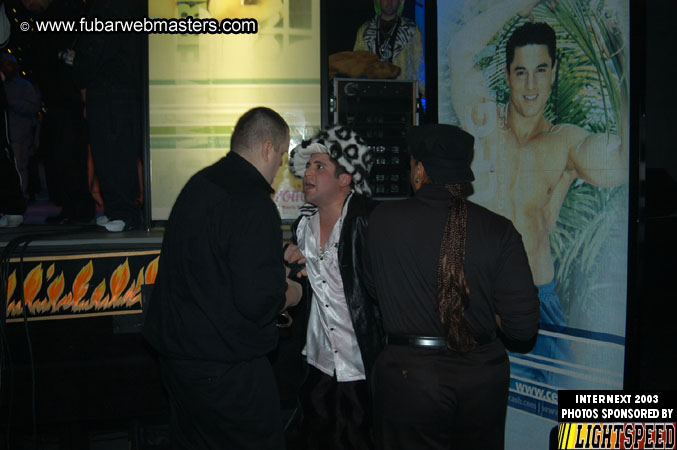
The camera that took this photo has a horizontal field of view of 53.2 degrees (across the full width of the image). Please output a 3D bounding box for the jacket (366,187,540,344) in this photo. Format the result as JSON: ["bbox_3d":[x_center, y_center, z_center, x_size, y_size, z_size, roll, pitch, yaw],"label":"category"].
[{"bbox_3d":[0.398,0.141,2.360,0.580,0.560,0.380,-1,2,-9],"label":"jacket"}]

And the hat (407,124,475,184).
[{"bbox_3d":[0.347,-0.243,2.300,0.220,0.160,0.260,-2,12,-30],"label":"hat"}]

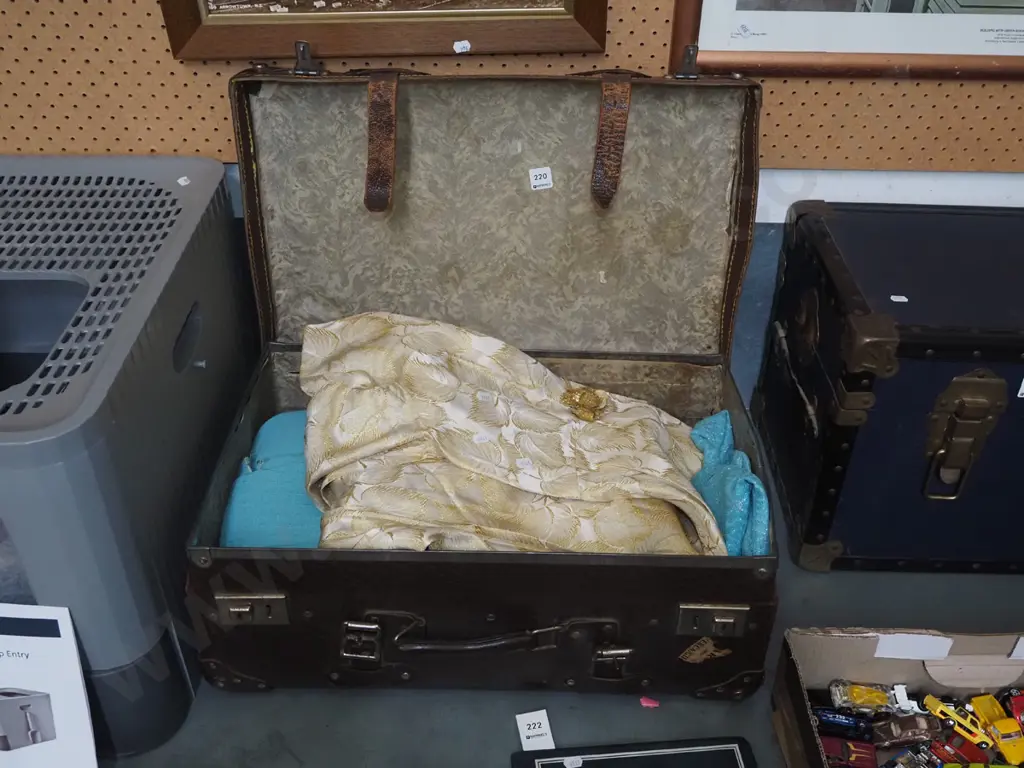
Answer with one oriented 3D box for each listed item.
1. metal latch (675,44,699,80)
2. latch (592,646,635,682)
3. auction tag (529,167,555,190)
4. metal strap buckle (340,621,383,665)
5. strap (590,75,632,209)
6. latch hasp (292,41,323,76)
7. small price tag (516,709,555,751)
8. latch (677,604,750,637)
[{"bbox_3d":[0.187,-0.341,1.065,0.026,0.037,0.009,1,28,1],"label":"metal latch"},{"bbox_3d":[0.103,0.285,1.022,0.038,0.037,0.014,1,28,1],"label":"latch"},{"bbox_3d":[0.034,-0.239,1.173,0.025,0.025,0.001,-6,28,5],"label":"auction tag"},{"bbox_3d":[-0.153,0.261,1.018,0.039,0.047,0.012,1,28,1],"label":"metal strap buckle"},{"bbox_3d":[0.109,-0.266,1.103,0.031,0.148,0.013,4,28,0],"label":"strap"},{"bbox_3d":[-0.217,-0.347,1.072,0.029,0.038,0.009,1,28,1],"label":"latch hasp"},{"bbox_3d":[0.025,0.364,1.056,0.033,0.001,0.044,-5,38,-9],"label":"small price tag"},{"bbox_3d":[0.200,0.236,1.000,0.070,0.036,0.011,1,28,1],"label":"latch"}]

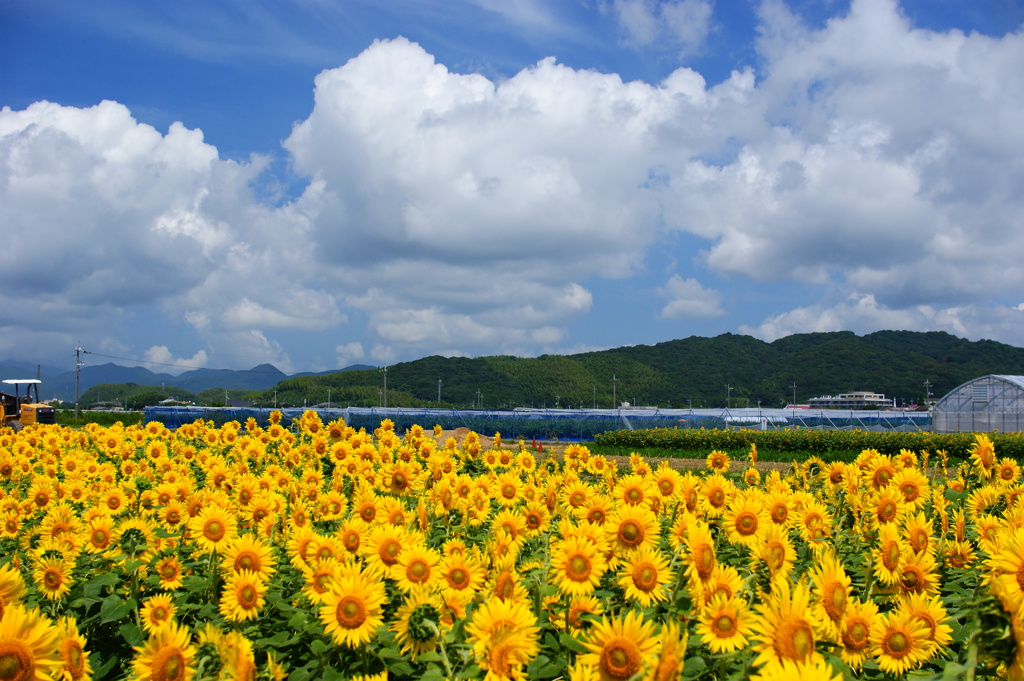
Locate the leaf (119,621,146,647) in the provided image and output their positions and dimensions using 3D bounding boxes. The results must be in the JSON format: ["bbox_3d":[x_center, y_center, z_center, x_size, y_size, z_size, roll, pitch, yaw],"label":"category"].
[{"bbox_3d":[-1.439,1.111,4.850,0.110,0.105,0.060,1,-3,-10],"label":"leaf"}]

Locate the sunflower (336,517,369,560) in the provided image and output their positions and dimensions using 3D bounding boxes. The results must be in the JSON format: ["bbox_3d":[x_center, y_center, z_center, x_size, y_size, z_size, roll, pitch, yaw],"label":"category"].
[{"bbox_3d":[-0.673,0.836,5.400,0.175,0.185,0.070,2,-4,-36],"label":"sunflower"}]

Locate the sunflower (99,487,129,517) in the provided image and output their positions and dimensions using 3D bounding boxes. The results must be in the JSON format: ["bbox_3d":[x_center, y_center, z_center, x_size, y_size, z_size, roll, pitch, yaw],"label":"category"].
[{"bbox_3d":[-2.558,1.033,8.209,0.190,0.190,0.070,1,-11,-20],"label":"sunflower"}]

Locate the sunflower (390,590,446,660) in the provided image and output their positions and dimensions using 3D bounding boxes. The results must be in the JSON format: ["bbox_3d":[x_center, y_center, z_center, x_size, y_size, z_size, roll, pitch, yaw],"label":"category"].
[{"bbox_3d":[-0.263,0.802,3.600,0.185,0.200,0.080,2,-4,-35],"label":"sunflower"}]

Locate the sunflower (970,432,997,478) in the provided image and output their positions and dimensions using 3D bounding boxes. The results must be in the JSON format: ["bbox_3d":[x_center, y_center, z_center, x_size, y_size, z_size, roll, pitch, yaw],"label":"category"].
[{"bbox_3d":[2.171,0.526,5.900,0.190,0.205,0.075,3,-4,-42],"label":"sunflower"}]

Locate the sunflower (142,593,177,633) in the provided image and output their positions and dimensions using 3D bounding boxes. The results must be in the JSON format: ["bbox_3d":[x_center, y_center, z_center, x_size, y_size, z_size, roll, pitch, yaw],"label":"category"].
[{"bbox_3d":[-1.313,1.018,4.750,0.145,0.155,0.060,1,-3,-18],"label":"sunflower"}]

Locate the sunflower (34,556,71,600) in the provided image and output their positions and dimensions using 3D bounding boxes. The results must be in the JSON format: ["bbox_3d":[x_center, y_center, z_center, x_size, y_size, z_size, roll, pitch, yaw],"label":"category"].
[{"bbox_3d":[-1.773,0.921,4.950,0.165,0.170,0.065,1,-3,-15],"label":"sunflower"}]

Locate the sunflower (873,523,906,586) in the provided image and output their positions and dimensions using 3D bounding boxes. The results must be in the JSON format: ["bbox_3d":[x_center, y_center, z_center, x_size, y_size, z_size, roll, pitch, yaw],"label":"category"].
[{"bbox_3d":[1.266,0.720,4.300,0.070,0.210,0.175,-9,-8,42],"label":"sunflower"}]

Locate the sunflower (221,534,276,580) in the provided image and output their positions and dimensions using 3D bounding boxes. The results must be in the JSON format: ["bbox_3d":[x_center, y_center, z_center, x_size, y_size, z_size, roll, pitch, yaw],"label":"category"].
[{"bbox_3d":[-1.012,0.848,4.910,0.215,0.215,0.075,1,-16,-15],"label":"sunflower"}]

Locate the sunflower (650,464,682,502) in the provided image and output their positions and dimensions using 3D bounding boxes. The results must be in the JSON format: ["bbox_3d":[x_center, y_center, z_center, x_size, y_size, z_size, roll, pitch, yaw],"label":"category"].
[{"bbox_3d":[0.858,0.794,7.100,0.185,0.205,0.070,1,-15,-12],"label":"sunflower"}]

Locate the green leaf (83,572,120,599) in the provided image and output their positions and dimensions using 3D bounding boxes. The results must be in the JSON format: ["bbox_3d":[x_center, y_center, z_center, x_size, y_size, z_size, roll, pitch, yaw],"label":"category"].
[{"bbox_3d":[-1.733,1.034,5.400,0.160,0.100,0.110,0,-3,0],"label":"green leaf"}]

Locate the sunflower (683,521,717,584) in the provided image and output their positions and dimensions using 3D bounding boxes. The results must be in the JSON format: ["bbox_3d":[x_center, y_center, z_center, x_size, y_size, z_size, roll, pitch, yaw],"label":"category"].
[{"bbox_3d":[0.616,0.696,4.200,0.070,0.205,0.190,-2,-4,40],"label":"sunflower"}]

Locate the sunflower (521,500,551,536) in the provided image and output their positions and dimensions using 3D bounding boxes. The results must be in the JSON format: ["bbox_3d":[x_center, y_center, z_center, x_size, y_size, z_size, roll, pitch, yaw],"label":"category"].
[{"bbox_3d":[0.132,1.003,7.210,0.180,0.190,0.070,0,-10,-2],"label":"sunflower"}]

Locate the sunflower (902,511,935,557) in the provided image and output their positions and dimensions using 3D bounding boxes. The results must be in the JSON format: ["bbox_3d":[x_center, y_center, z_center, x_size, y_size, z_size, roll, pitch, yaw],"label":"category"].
[{"bbox_3d":[1.755,0.840,5.509,0.205,0.210,0.080,1,-14,-24],"label":"sunflower"}]

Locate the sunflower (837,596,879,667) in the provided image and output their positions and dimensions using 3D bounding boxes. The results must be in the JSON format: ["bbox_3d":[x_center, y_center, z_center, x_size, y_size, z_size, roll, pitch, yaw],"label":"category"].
[{"bbox_3d":[0.997,0.845,3.700,0.185,0.205,0.075,1,-3,-10],"label":"sunflower"}]

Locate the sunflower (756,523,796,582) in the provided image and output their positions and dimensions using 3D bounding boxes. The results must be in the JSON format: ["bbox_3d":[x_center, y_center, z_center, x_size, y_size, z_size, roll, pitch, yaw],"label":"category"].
[{"bbox_3d":[0.910,0.733,4.400,0.175,0.205,0.070,2,-12,-40],"label":"sunflower"}]

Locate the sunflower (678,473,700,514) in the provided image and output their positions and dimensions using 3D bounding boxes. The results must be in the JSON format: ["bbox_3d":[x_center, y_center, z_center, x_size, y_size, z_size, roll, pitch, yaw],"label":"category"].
[{"bbox_3d":[0.944,0.814,6.800,0.213,0.223,0.087,3,1,-44],"label":"sunflower"}]

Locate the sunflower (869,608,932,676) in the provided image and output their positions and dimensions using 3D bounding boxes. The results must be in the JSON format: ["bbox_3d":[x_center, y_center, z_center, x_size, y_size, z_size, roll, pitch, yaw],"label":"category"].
[{"bbox_3d":[1.156,0.898,3.814,0.185,0.194,0.076,-1,2,12],"label":"sunflower"}]

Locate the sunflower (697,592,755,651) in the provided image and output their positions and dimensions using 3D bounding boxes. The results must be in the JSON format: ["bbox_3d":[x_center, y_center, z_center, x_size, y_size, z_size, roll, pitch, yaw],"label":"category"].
[{"bbox_3d":[0.687,0.908,4.116,0.187,0.193,0.076,0,2,6],"label":"sunflower"}]

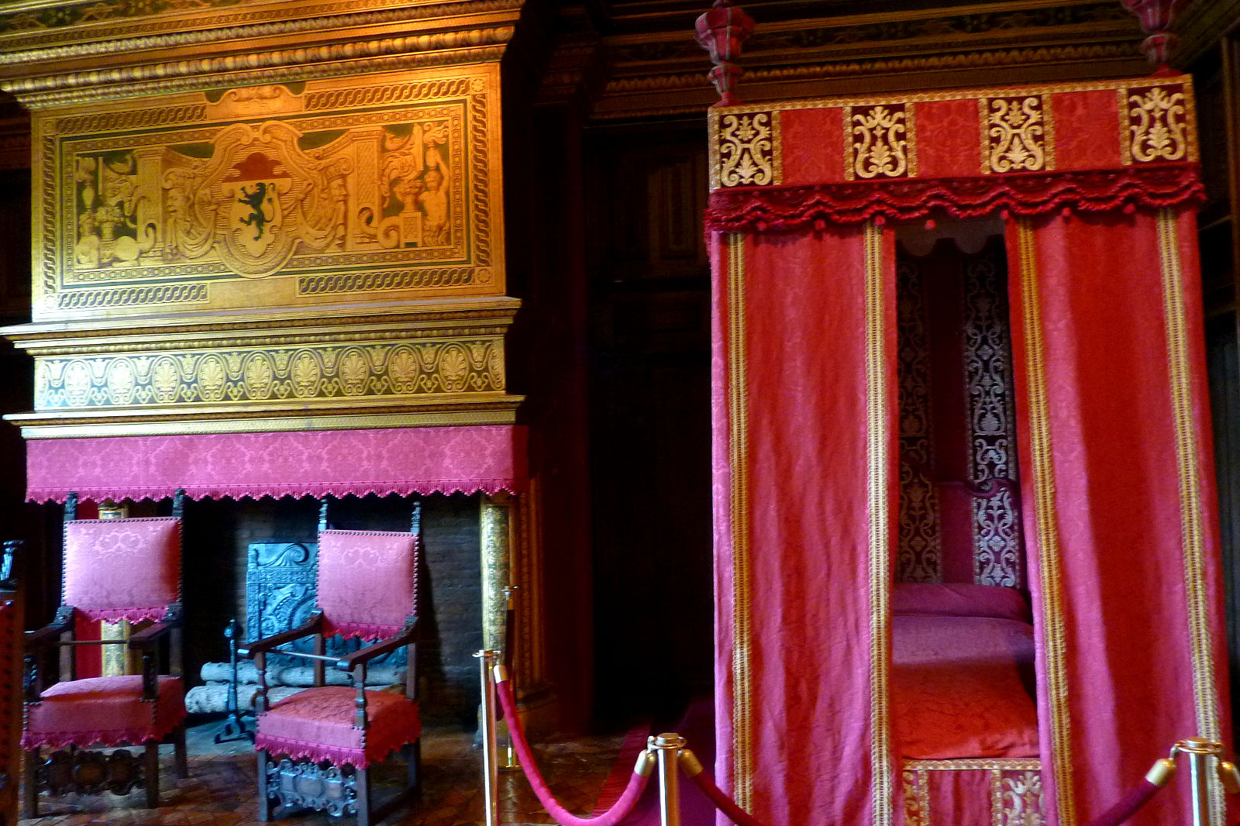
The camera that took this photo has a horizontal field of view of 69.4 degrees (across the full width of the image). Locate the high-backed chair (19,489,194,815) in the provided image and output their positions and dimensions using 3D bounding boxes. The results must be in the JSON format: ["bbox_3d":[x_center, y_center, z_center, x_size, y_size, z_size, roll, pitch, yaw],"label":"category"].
[{"bbox_3d":[-2.446,1.116,4.261,0.600,1.410,0.530,-1,-2,-7],"label":"high-backed chair"}]

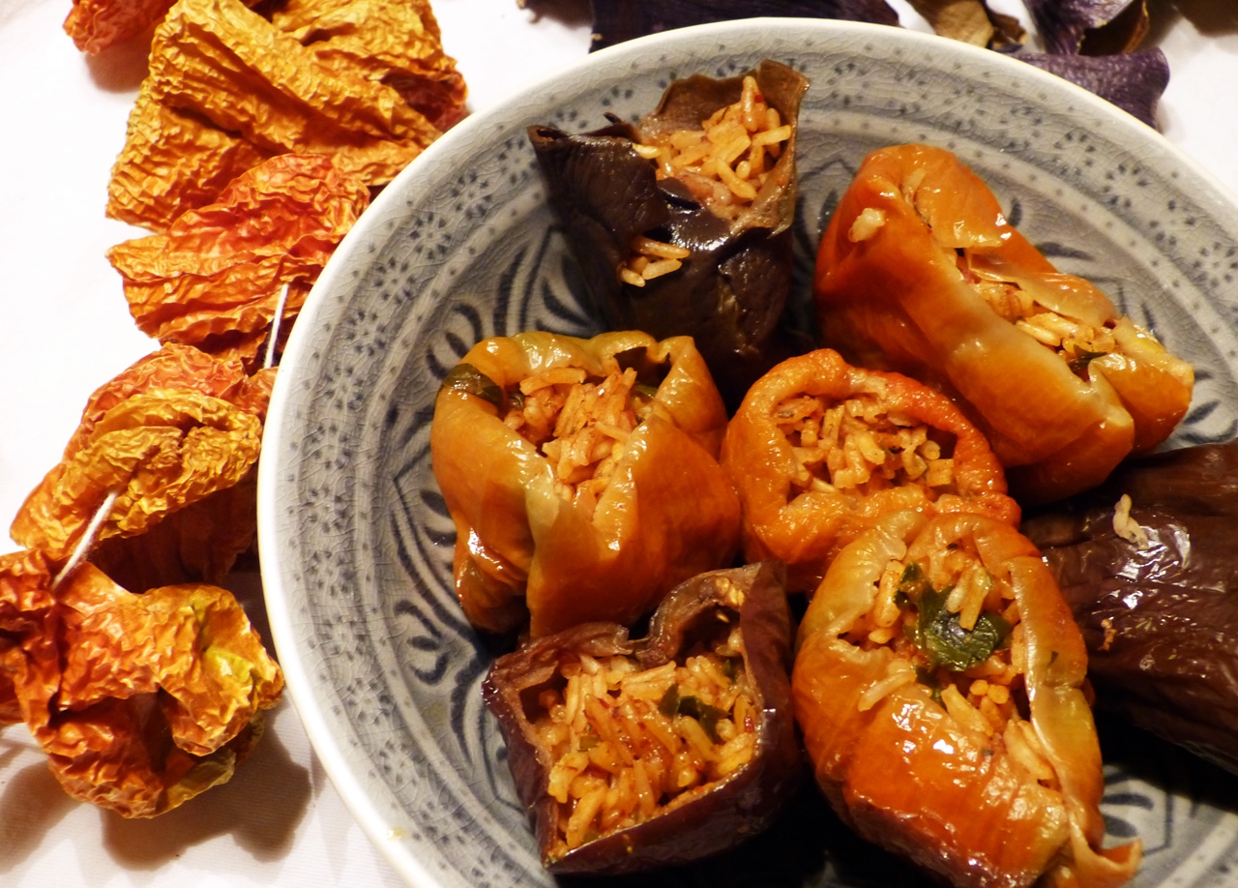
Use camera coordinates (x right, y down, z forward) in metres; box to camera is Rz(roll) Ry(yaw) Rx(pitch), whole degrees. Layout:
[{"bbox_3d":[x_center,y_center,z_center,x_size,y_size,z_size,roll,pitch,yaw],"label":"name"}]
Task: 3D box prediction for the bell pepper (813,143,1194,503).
[{"bbox_3d":[0.079,-0.021,0.341,0.080,0.054,0.042,40,68,17],"label":"bell pepper"}]

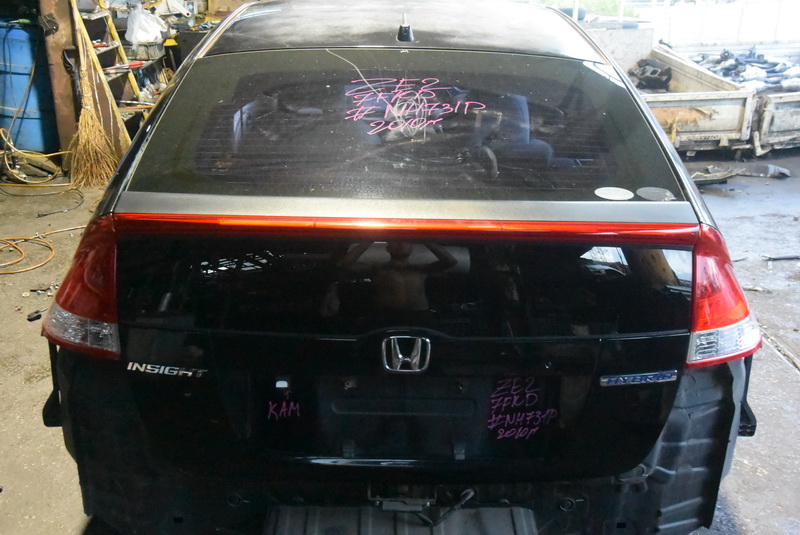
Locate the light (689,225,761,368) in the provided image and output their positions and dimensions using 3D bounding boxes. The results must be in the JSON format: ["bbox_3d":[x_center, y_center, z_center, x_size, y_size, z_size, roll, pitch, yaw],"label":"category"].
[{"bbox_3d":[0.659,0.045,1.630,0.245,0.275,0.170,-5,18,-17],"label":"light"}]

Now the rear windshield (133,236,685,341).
[{"bbox_3d":[0.009,0.037,1.535,1.135,0.195,0.091,1,2,0],"label":"rear windshield"}]

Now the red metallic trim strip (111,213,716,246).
[{"bbox_3d":[0.013,-0.069,1.541,1.165,0.062,0.100,1,17,0],"label":"red metallic trim strip"}]

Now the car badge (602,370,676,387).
[{"bbox_3d":[0.459,0.210,1.530,0.160,0.024,0.011,-2,13,-12],"label":"car badge"}]

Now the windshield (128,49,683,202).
[{"bbox_3d":[0.019,-0.344,1.853,1.141,0.055,0.722,1,39,0],"label":"windshield"}]

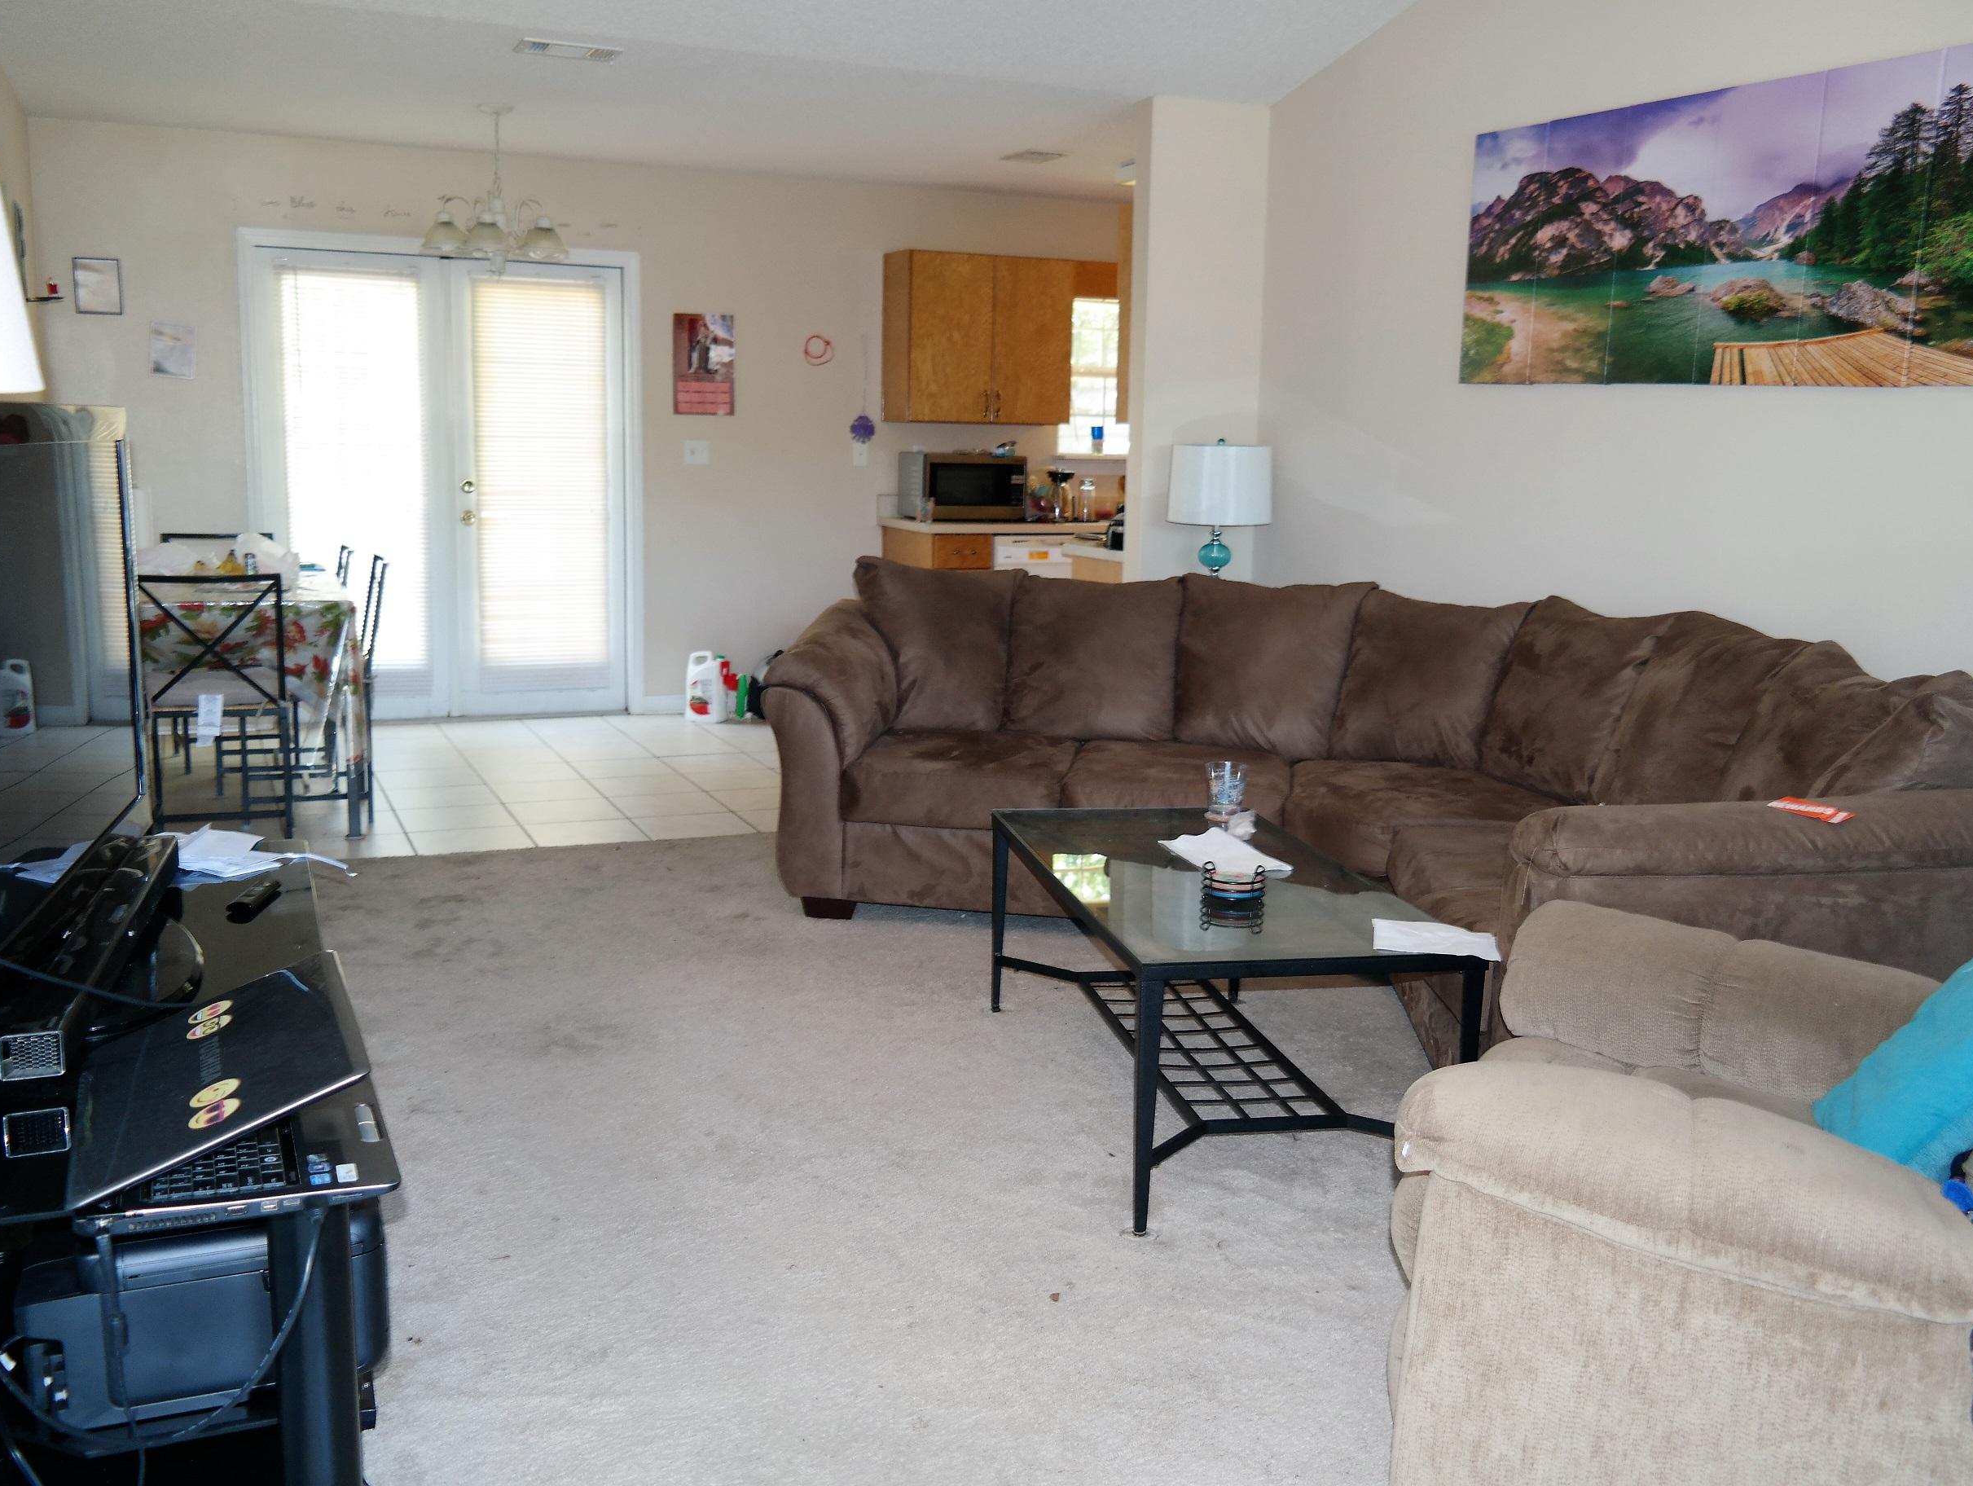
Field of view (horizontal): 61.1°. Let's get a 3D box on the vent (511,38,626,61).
[{"bbox_3d":[-1.323,-2.185,5.293,0.310,0.020,0.170,-3,10,-24],"label":"vent"}]

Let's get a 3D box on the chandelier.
[{"bbox_3d":[-1.815,-2.046,6.171,0.560,0.590,0.560,-3,10,-24],"label":"chandelier"}]

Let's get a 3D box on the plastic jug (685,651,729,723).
[{"bbox_3d":[-1.283,-0.261,7.684,0.165,0.320,0.110,5,10,24],"label":"plastic jug"}]

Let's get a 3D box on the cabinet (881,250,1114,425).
[{"bbox_3d":[0.042,-1.938,8.127,1.040,0.785,0.315,-3,10,-24],"label":"cabinet"}]

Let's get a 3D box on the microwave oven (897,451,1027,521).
[{"bbox_3d":[-0.116,-1.214,7.995,0.520,0.315,0.380,-3,10,-24],"label":"microwave oven"}]

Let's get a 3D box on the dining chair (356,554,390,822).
[{"bbox_3d":[-2.198,-0.185,5.521,0.470,0.850,0.410,-2,10,-17],"label":"dining chair"}]

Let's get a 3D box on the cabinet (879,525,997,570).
[{"bbox_3d":[-0.250,-0.584,8.063,0.310,0.870,0.620,-3,10,-24],"label":"cabinet"}]

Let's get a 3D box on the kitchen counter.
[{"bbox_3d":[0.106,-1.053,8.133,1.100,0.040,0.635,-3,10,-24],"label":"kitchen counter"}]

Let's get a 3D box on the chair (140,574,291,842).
[{"bbox_3d":[-2.378,-0.135,5.230,0.410,0.840,0.460,-2,10,-18],"label":"chair"}]

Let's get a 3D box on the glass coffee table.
[{"bbox_3d":[0.408,0.462,3.175,0.573,0.441,1.105,-1,10,-11],"label":"glass coffee table"}]

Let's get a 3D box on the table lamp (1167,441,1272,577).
[{"bbox_3d":[0.786,-0.678,5.640,0.400,0.670,0.400,-3,10,-24],"label":"table lamp"}]

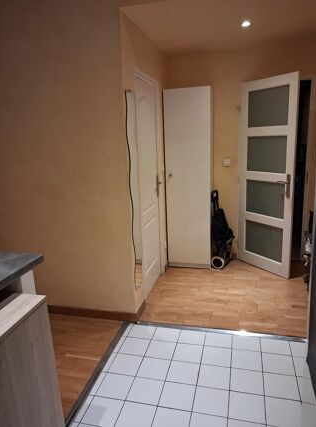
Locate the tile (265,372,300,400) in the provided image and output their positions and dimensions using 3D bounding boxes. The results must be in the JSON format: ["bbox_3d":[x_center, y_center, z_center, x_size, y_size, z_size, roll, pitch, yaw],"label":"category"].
[{"bbox_3d":[0.763,1.078,2.077,0.200,0.010,0.200,1,15,14],"label":"tile"}]

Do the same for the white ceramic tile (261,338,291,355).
[{"bbox_3d":[0.867,0.987,2.465,0.200,0.010,0.174,1,15,14],"label":"white ceramic tile"}]

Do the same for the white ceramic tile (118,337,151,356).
[{"bbox_3d":[-0.172,1.016,2.542,0.200,0.010,0.200,1,15,14],"label":"white ceramic tile"}]

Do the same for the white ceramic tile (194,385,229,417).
[{"bbox_3d":[0.319,1.123,1.988,0.201,0.010,0.201,1,15,14],"label":"white ceramic tile"}]

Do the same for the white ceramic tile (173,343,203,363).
[{"bbox_3d":[0.222,1.013,2.415,0.200,0.010,0.200,1,15,14],"label":"white ceramic tile"}]

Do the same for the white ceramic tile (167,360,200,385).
[{"bbox_3d":[0.174,1.075,2.247,0.200,0.010,0.200,1,15,14],"label":"white ceramic tile"}]

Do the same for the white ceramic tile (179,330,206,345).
[{"bbox_3d":[0.272,0.975,2.619,0.200,0.010,0.174,1,15,14],"label":"white ceramic tile"}]

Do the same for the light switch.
[{"bbox_3d":[0.796,-0.588,3.840,0.083,0.083,0.013,1,15,14],"label":"light switch"}]

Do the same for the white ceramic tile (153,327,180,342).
[{"bbox_3d":[0.071,0.961,2.642,0.200,0.010,0.175,1,15,14],"label":"white ceramic tile"}]

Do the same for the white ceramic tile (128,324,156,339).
[{"bbox_3d":[-0.126,0.956,2.692,0.200,0.010,0.175,1,15,14],"label":"white ceramic tile"}]

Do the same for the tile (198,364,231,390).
[{"bbox_3d":[0.369,1.071,2.179,0.201,0.010,0.201,1,15,14],"label":"tile"}]

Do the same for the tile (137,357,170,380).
[{"bbox_3d":[-0.026,1.063,2.280,0.201,0.010,0.201,1,15,14],"label":"tile"}]

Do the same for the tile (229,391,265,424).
[{"bbox_3d":[0.517,1.125,1.936,0.200,0.010,0.200,1,15,14],"label":"tile"}]

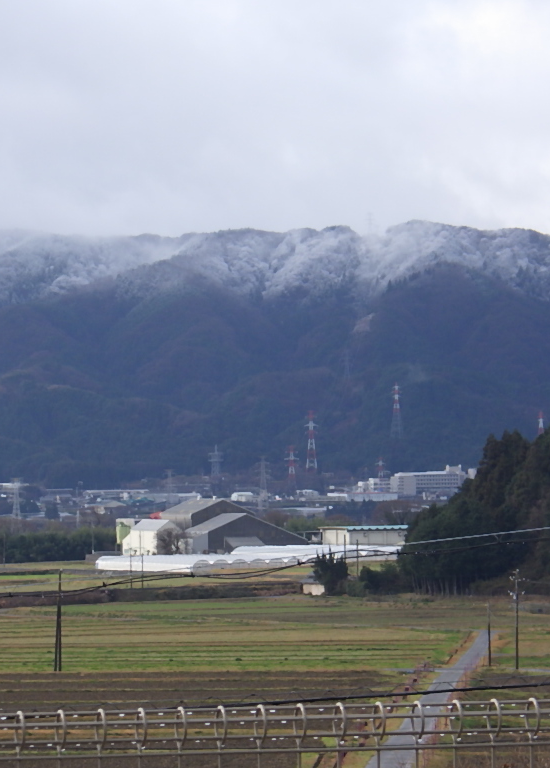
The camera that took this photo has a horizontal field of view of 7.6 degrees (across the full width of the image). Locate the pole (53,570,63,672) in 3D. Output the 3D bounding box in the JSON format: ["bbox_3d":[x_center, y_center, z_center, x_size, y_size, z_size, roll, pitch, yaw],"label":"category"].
[{"bbox_3d":[-26.923,29.534,515.000,1.100,12.684,0.700,0,-1,0],"label":"pole"}]

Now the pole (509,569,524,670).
[{"bbox_3d":[30.007,29.348,515.000,1.750,12.560,0.800,0,-1,0],"label":"pole"}]

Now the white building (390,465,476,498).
[{"bbox_3d":[162.656,100.057,4250.000,88.000,32.839,30.000,0,-1,-11],"label":"white building"}]

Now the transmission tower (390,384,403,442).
[{"bbox_3d":[158.425,35.857,5400.000,14.500,75.627,13.000,0,-1,0],"label":"transmission tower"}]

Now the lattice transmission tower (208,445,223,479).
[{"bbox_3d":[-61.779,80.987,4300.000,14.000,36.340,13.000,0,-1,0],"label":"lattice transmission tower"}]

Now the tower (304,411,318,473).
[{"bbox_3d":[41.725,67.803,4800.000,14.500,71.860,12.000,0,-1,0],"label":"tower"}]

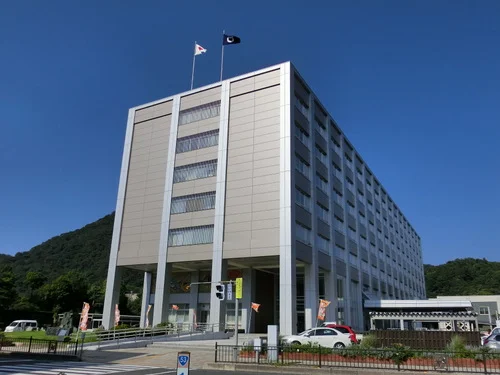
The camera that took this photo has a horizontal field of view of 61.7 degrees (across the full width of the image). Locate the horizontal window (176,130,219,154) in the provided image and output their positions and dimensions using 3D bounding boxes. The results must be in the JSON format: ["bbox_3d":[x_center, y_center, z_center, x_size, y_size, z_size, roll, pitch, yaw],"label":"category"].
[{"bbox_3d":[-5.988,-5.134,48.071,5.949,1.971,0.180,-9,-21,27],"label":"horizontal window"}]

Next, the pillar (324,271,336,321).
[{"bbox_3d":[9.274,13.415,49.106,1.200,7.120,1.160,-9,-21,27],"label":"pillar"}]

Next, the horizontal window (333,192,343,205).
[{"bbox_3d":[11.752,1.757,56.764,0.160,1.920,4.600,-9,-21,27],"label":"horizontal window"}]

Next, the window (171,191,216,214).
[{"bbox_3d":[-6.157,1.787,45.755,5.949,1.971,0.180,-9,-21,27],"label":"window"}]

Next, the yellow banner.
[{"bbox_3d":[-0.467,4.412,18.300,0.280,0.900,0.050,-3,-19,12],"label":"yellow banner"}]

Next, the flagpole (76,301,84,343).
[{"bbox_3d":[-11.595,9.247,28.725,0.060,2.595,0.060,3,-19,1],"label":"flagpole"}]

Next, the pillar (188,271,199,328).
[{"bbox_3d":[-6.390,13.364,49.439,0.950,6.741,0.800,-9,-21,27],"label":"pillar"}]

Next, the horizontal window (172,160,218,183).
[{"bbox_3d":[-6.136,-1.773,47.139,5.912,1.982,0.250,-9,-21,27],"label":"horizontal window"}]

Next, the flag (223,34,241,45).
[{"bbox_3d":[-2.343,-19.001,53.926,2.150,1.571,0.300,3,-19,-3],"label":"flag"}]

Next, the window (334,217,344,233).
[{"bbox_3d":[11.165,4.712,53.684,0.250,1.770,4.531,-9,-21,27],"label":"window"}]

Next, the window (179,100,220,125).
[{"bbox_3d":[-5.904,-8.594,49.229,5.949,1.971,0.180,-9,-21,27],"label":"window"}]

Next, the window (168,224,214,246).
[{"bbox_3d":[-6.286,5.233,44.813,5.876,1.982,0.250,-9,-21,27],"label":"window"}]

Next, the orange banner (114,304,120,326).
[{"bbox_3d":[-10.912,10.536,34.502,0.500,1.728,0.200,7,-19,-16],"label":"orange banner"}]

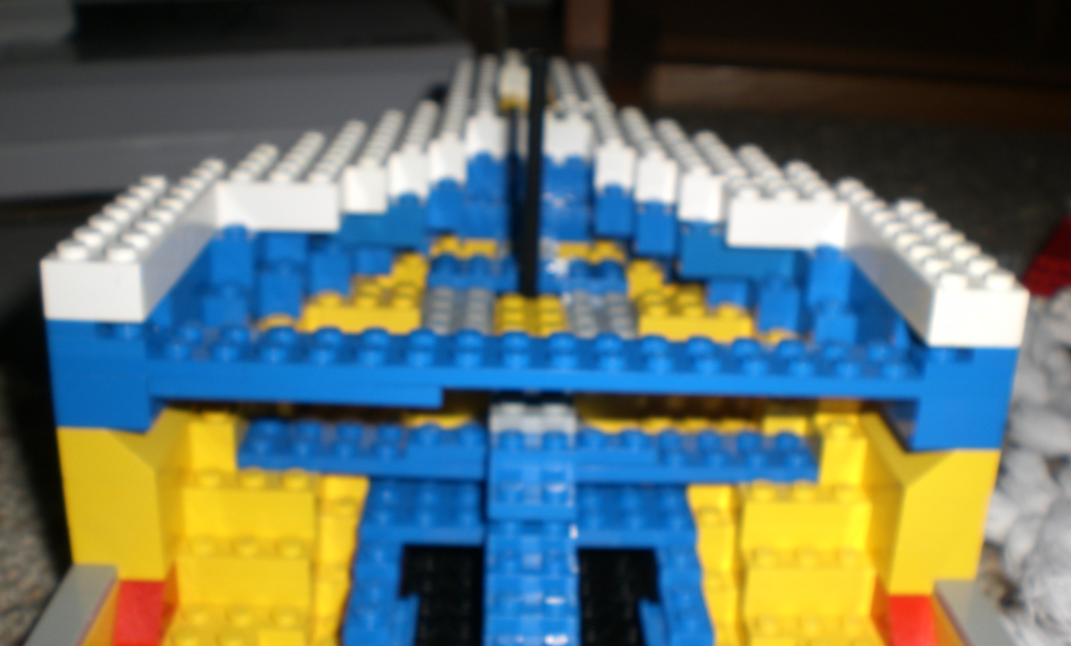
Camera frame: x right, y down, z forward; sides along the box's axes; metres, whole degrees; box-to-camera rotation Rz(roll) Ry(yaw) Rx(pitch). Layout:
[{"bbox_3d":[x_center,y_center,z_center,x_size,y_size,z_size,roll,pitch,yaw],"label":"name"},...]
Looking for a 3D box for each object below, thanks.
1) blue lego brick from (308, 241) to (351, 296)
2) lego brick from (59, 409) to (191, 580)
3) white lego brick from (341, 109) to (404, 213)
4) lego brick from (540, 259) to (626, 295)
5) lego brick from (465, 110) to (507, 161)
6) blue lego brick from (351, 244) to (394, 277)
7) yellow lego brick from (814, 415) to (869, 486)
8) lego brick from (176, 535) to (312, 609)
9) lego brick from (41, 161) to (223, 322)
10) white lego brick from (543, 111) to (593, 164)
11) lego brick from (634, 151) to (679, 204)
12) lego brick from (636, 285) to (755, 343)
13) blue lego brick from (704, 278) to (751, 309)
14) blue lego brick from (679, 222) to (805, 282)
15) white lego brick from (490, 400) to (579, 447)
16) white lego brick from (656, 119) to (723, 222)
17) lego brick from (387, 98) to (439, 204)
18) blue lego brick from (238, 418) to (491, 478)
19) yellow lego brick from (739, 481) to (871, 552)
[{"bbox_3d":[-0.046,-0.013,0.264,0.008,0.011,0.010,2,20,-2],"label":"blue lego brick"},{"bbox_3d":[-0.073,0.026,0.214,0.016,0.030,0.028,2,20,-2],"label":"lego brick"},{"bbox_3d":[-0.037,-0.040,0.283,0.008,0.011,0.064,2,20,-2],"label":"white lego brick"},{"bbox_3d":[0.010,-0.012,0.285,0.024,0.005,0.016,2,20,-2],"label":"lego brick"},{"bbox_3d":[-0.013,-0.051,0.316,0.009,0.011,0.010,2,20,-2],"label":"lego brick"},{"bbox_3d":[-0.038,-0.019,0.280,0.008,0.011,0.013,2,20,-2],"label":"blue lego brick"},{"bbox_3d":[0.060,0.024,0.232,0.008,0.011,0.010,2,20,-2],"label":"yellow lego brick"},{"bbox_3d":[-0.053,0.043,0.219,0.024,0.011,0.015,2,20,-2],"label":"lego brick"},{"bbox_3d":[-0.072,-0.018,0.222,0.016,0.011,0.072,2,20,-2],"label":"lego brick"},{"bbox_3d":[0.007,-0.052,0.320,0.014,0.011,0.011,2,20,-2],"label":"white lego brick"},{"bbox_3d":[0.027,-0.034,0.274,0.008,0.011,0.008,2,20,-2],"label":"lego brick"},{"bbox_3d":[0.035,0.000,0.266,0.024,0.011,0.016,2,20,-2],"label":"lego brick"},{"bbox_3d":[0.043,-0.011,0.268,0.008,0.011,0.012,2,20,-2],"label":"blue lego brick"},{"bbox_3d":[0.044,-0.017,0.257,0.024,0.011,0.010,2,20,-2],"label":"blue lego brick"},{"bbox_3d":[-0.001,0.017,0.217,0.016,0.005,0.010,2,20,-2],"label":"white lego brick"},{"bbox_3d":[0.036,-0.039,0.288,0.008,0.011,0.064,2,20,-2],"label":"white lego brick"},{"bbox_3d":[-0.030,-0.046,0.301,0.008,0.011,0.064,2,20,-2],"label":"lego brick"},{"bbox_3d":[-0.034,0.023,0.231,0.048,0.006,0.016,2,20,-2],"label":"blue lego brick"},{"bbox_3d":[0.051,0.036,0.228,0.024,0.011,0.010,2,20,-2],"label":"yellow lego brick"}]

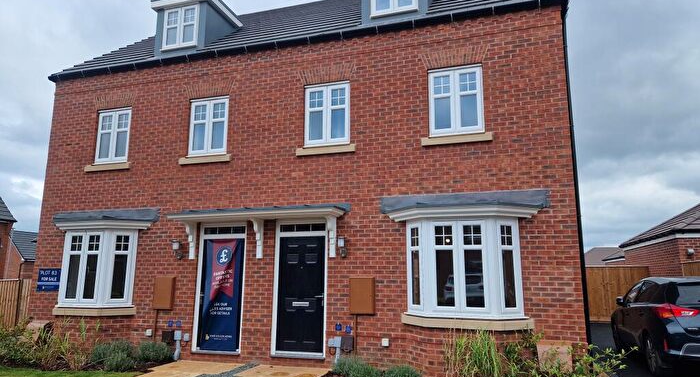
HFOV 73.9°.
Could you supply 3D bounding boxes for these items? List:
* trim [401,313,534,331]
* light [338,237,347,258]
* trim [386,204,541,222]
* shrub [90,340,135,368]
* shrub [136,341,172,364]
[{"bbox_3d":[1.761,2.048,7.097,1.988,0.153,0.410,-3,-10,17],"label":"trim"},{"bbox_3d":[-0.129,0.998,7.889,0.130,0.353,0.200,-3,-10,17],"label":"light"},{"bbox_3d":[1.681,0.390,7.200,2.376,0.150,0.640,-3,-10,17],"label":"trim"},{"bbox_3d":[-4.182,2.893,8.201,0.700,0.440,0.650,-3,-10,17],"label":"shrub"},{"bbox_3d":[-3.442,2.890,8.228,0.570,0.360,0.550,-3,-10,17],"label":"shrub"}]

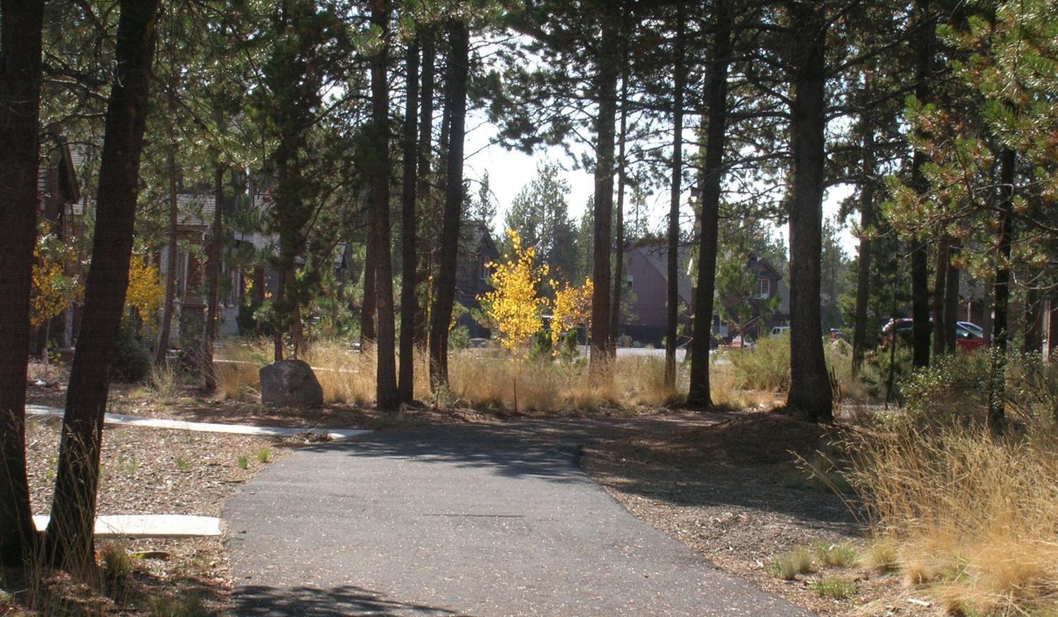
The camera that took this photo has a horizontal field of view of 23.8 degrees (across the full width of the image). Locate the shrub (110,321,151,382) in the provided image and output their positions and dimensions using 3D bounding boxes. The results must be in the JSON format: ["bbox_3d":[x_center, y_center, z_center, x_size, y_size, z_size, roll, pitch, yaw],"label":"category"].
[{"bbox_3d":[-7.479,0.798,46.500,1.050,1.120,1.050,0,0,0],"label":"shrub"}]

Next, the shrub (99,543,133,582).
[{"bbox_3d":[-2.345,1.429,14.200,0.200,0.220,0.200,0,0,0],"label":"shrub"}]

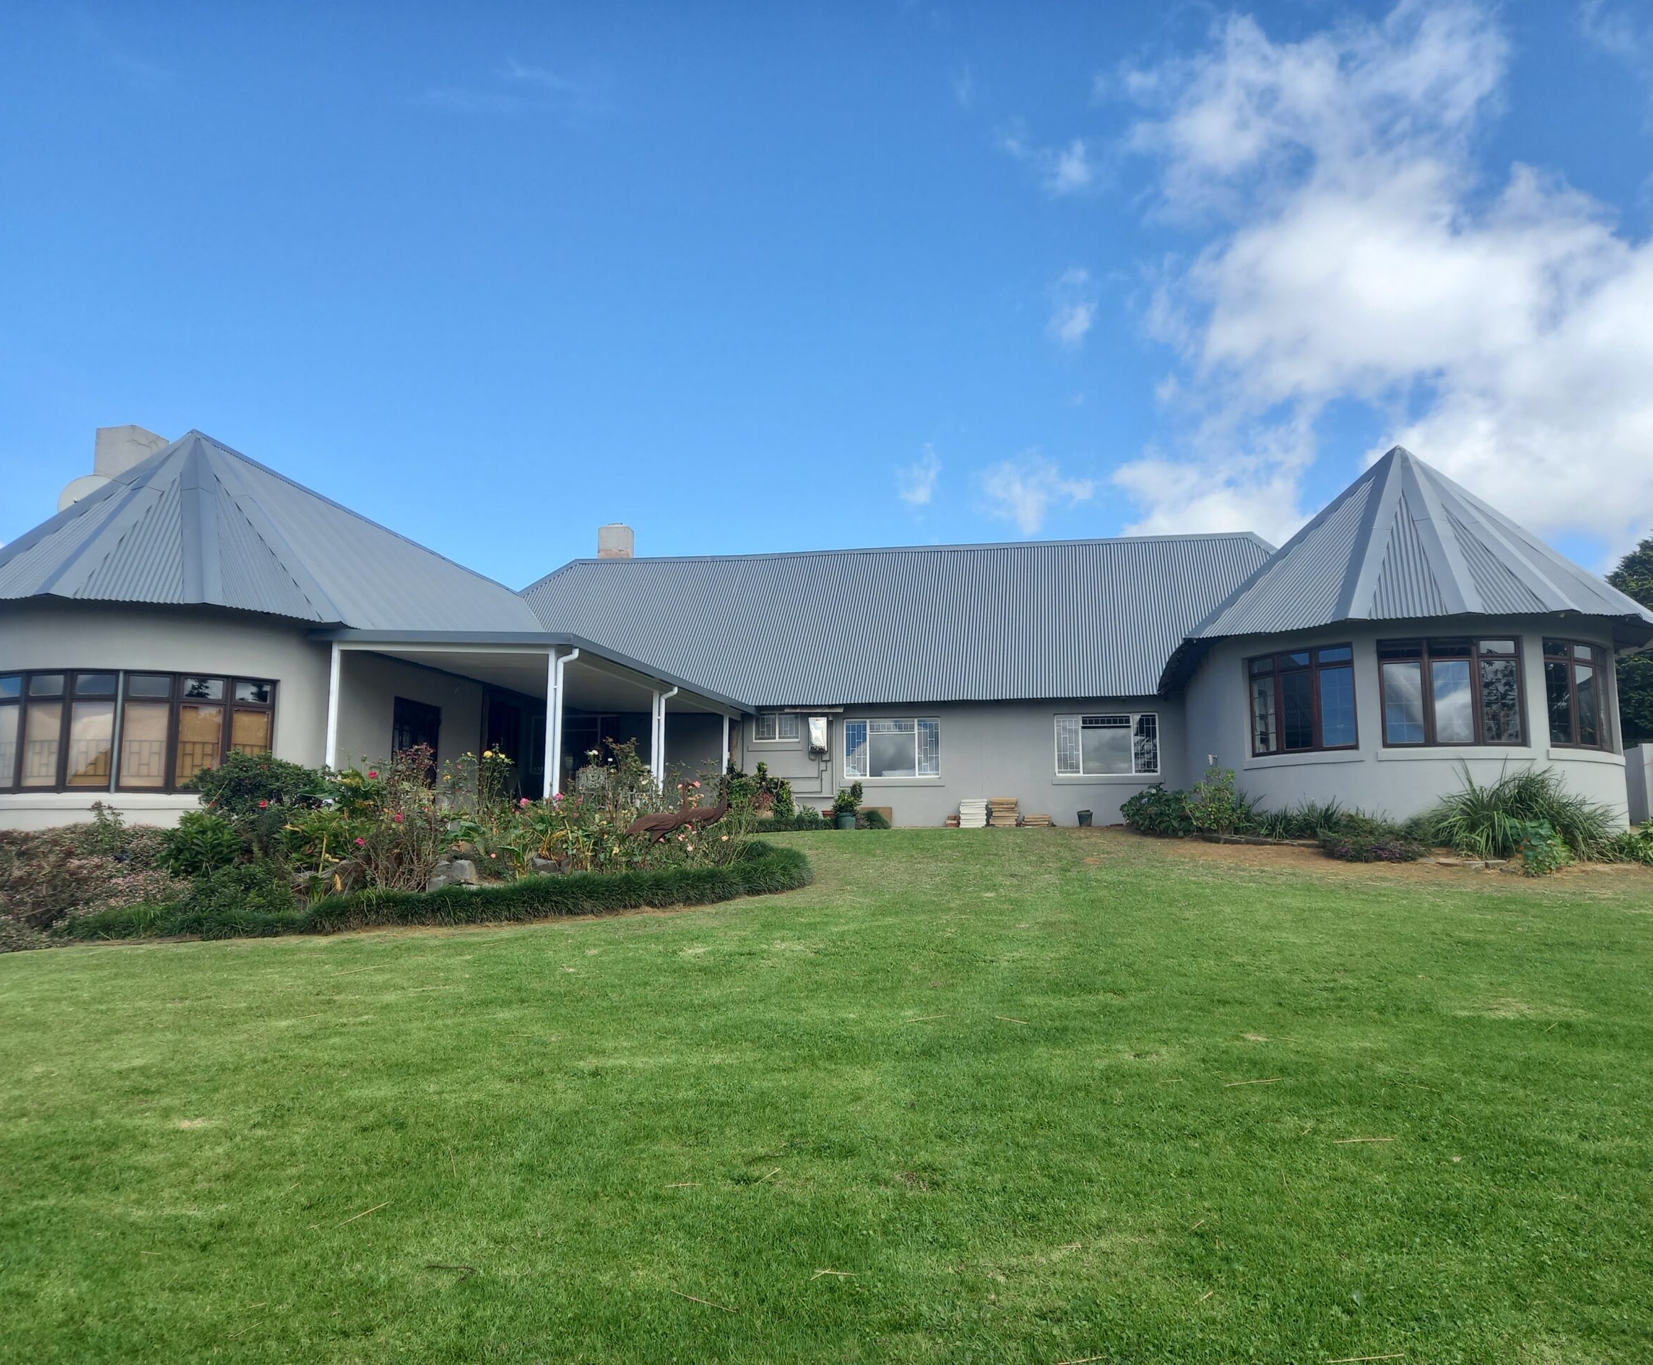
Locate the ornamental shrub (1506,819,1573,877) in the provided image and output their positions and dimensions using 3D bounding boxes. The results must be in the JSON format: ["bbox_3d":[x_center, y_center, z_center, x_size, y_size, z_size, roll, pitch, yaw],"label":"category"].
[{"bbox_3d":[8.409,1.937,15.500,0.700,0.720,0.700,-4,-9,28],"label":"ornamental shrub"}]

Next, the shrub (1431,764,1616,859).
[{"bbox_3d":[8.719,1.633,16.500,2.050,1.160,1.550,-1,-8,11],"label":"shrub"}]

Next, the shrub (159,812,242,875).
[{"bbox_3d":[-6.473,1.685,13.600,0.850,0.750,0.800,4,-9,-25],"label":"shrub"}]

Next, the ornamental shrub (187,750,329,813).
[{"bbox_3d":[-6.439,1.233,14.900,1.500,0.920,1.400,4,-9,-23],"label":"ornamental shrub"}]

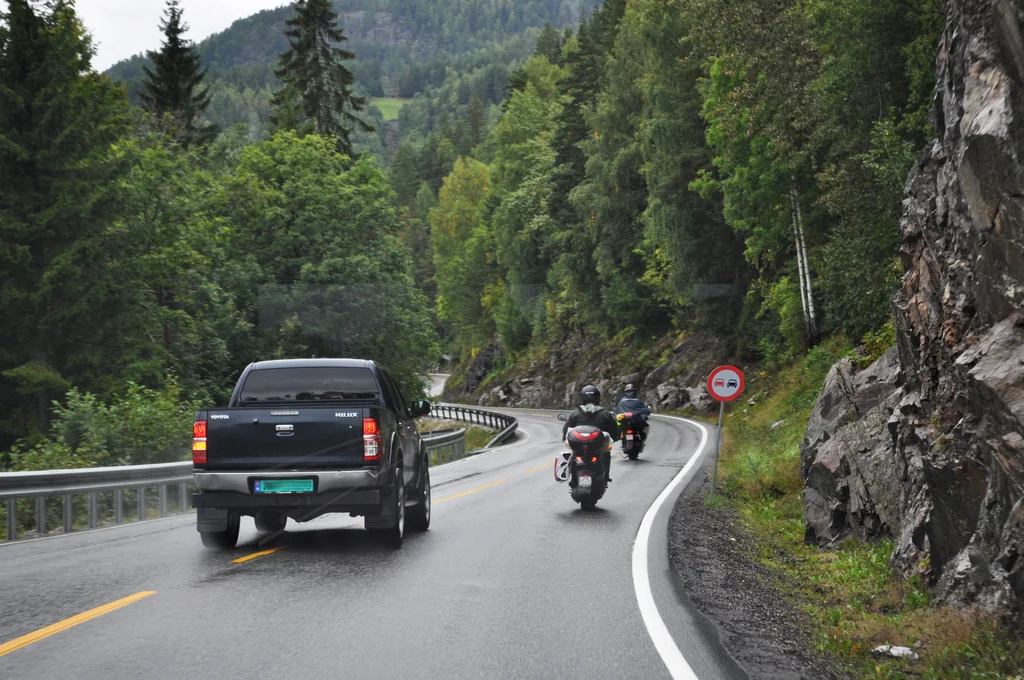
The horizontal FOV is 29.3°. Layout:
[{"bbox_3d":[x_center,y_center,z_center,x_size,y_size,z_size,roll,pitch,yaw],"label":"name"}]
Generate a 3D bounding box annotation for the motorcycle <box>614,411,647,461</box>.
[{"bbox_3d":[2.660,2.030,43.200,0.800,1.200,2.150,0,-2,10],"label":"motorcycle"}]

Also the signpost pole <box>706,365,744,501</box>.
[{"bbox_3d":[3.400,1.485,31.800,0.610,2.170,0.100,7,-2,6],"label":"signpost pole"}]

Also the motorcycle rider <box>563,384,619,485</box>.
[{"bbox_3d":[1.100,1.310,27.500,0.770,1.360,0.850,0,-2,6],"label":"motorcycle rider"}]

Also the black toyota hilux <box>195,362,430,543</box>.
[{"bbox_3d":[-1.860,1.100,19.800,1.860,1.840,5.260,0,-2,2],"label":"black toyota hilux"}]

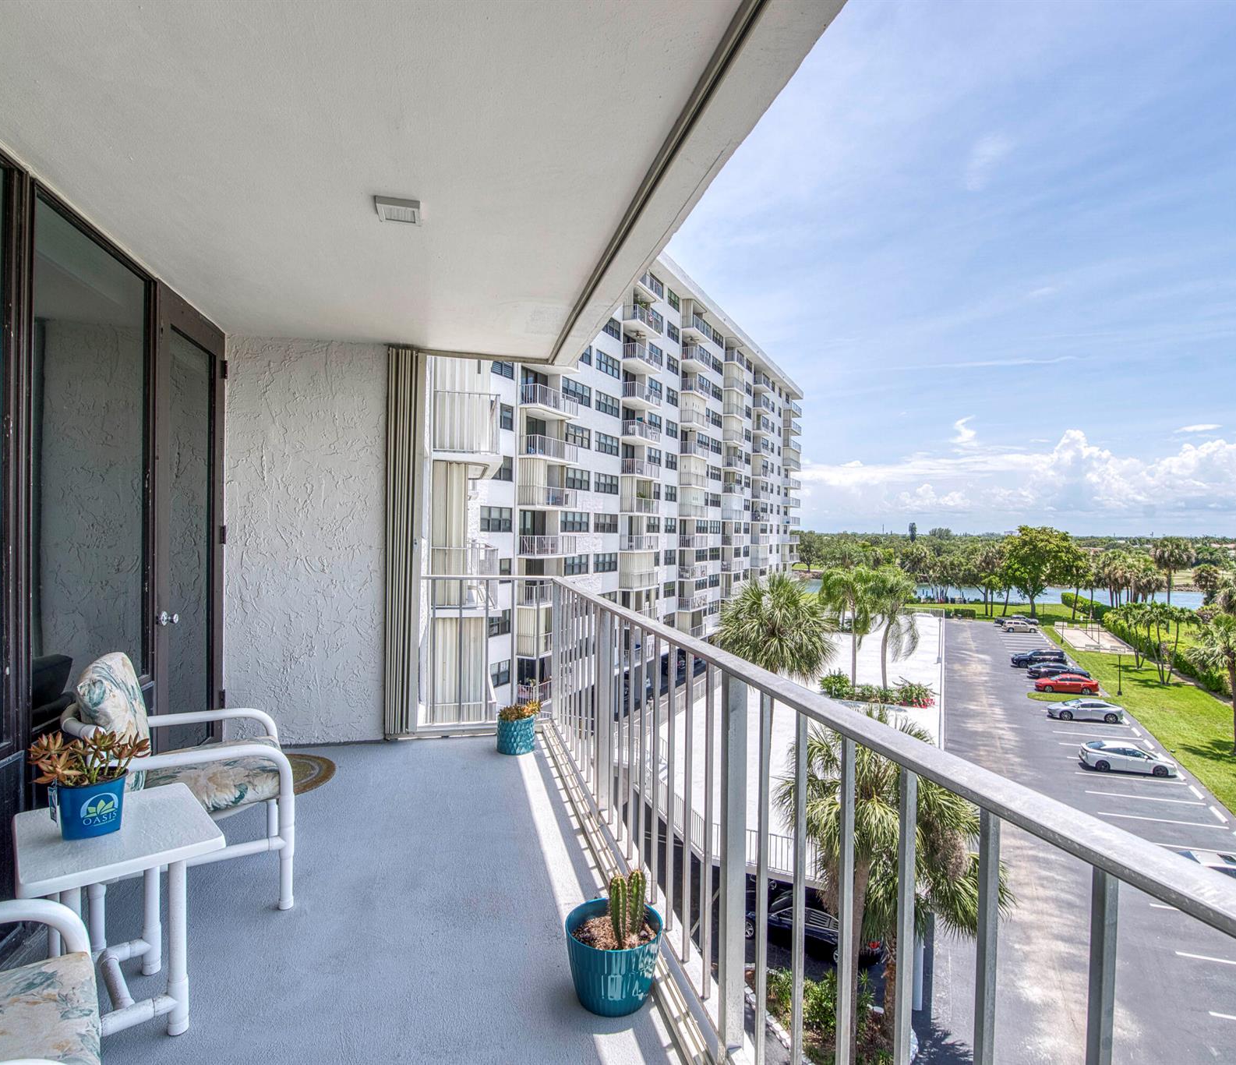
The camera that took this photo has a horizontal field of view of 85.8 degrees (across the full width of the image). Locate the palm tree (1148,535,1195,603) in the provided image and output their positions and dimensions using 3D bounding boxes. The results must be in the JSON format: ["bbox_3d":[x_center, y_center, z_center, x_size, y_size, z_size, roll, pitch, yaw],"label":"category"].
[{"bbox_3d":[73.400,7.200,88.300,4.700,13.000,4.700,0,0,37],"label":"palm tree"}]

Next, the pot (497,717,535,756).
[{"bbox_3d":[-0.629,1.226,4.090,0.235,0.205,0.235,0,0,-13],"label":"pot"}]

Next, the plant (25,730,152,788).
[{"bbox_3d":[-1.448,0.618,1.826,0.260,0.145,0.210,0,0,-33],"label":"plant"}]

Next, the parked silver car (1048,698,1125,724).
[{"bbox_3d":[33.700,12.720,47.900,4.650,1.440,1.820,0,0,19],"label":"parked silver car"}]

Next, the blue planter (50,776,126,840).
[{"bbox_3d":[-1.517,0.785,1.923,0.160,0.150,0.160,0,0,38],"label":"blue planter"}]

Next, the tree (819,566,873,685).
[{"bbox_3d":[13.900,5.750,40.500,3.300,7.300,3.300,0,0,0],"label":"tree"}]

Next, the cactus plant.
[{"bbox_3d":[0.028,1.052,1.882,0.110,0.200,0.100,0,0,0],"label":"cactus plant"}]

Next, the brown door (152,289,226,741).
[{"bbox_3d":[-2.315,0.050,3.630,0.050,2.490,0.940,0,0,-13],"label":"brown door"}]

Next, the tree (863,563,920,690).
[{"bbox_3d":[16.300,5.720,39.800,3.350,7.400,3.350,0,0,0],"label":"tree"}]

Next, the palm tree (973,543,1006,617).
[{"bbox_3d":[59.600,7.700,106.700,5.200,11.800,5.200,0,0,0],"label":"palm tree"}]

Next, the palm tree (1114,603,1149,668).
[{"bbox_3d":[51.700,10.330,66.800,2.900,6.800,2.900,0,0,37],"label":"palm tree"}]

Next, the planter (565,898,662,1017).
[{"bbox_3d":[-0.010,1.257,1.968,0.280,0.207,0.280,0,0,0],"label":"planter"}]

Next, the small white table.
[{"bbox_3d":[-1.385,1.070,1.850,0.413,0.500,0.557,0,0,-38],"label":"small white table"}]

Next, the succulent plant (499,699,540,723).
[{"bbox_3d":[-0.618,1.100,4.160,0.250,0.145,0.220,0,0,0],"label":"succulent plant"}]

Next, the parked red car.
[{"bbox_3d":[37.800,12.740,56.200,4.700,1.440,1.820,0,0,19],"label":"parked red car"}]

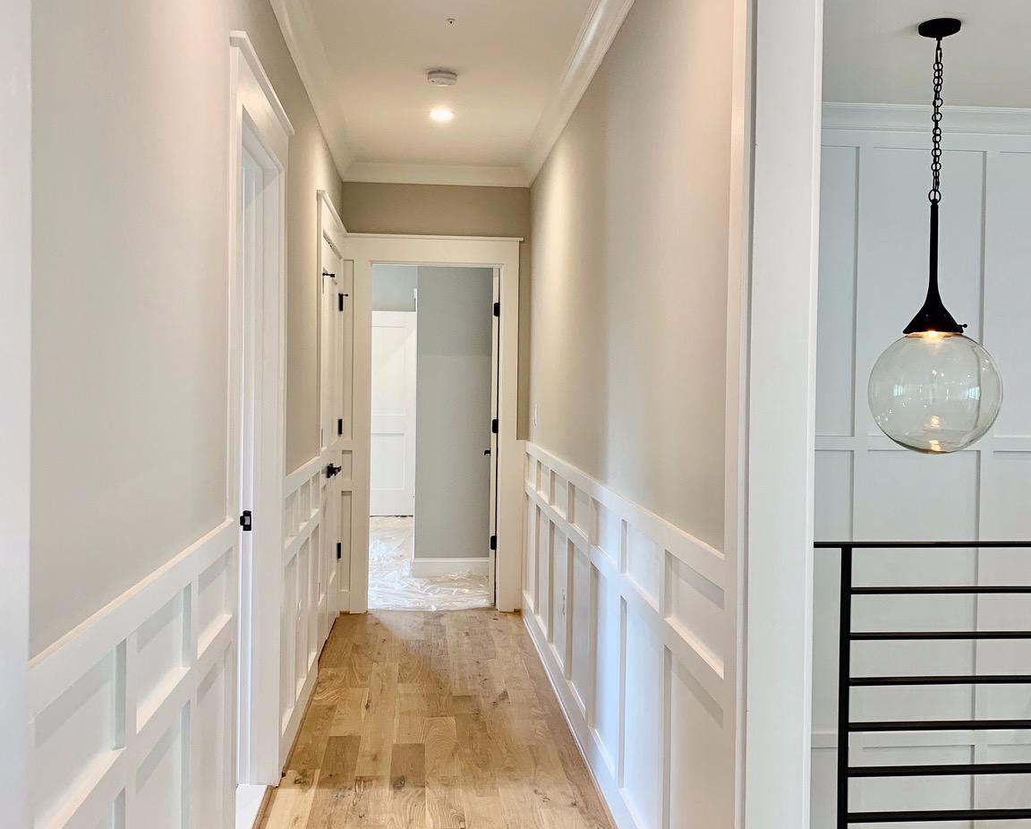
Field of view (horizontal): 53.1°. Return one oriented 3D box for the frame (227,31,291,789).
[{"bbox_3d":[-0.814,0.150,3.167,0.129,2.293,1.036,0,2,-5],"label":"frame"}]

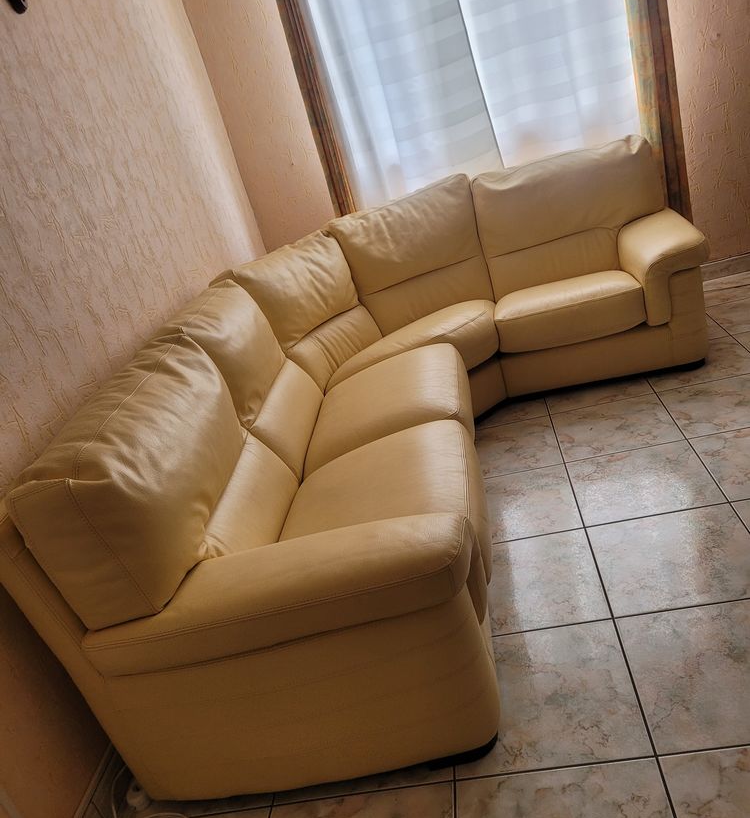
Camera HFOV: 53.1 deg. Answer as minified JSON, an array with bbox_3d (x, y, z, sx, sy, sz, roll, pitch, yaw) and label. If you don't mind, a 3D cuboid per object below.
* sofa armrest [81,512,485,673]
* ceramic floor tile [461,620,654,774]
[{"bbox_3d":[-0.189,0.370,1.585,0.808,0.185,0.232,-13,22,11],"label":"sofa armrest"},{"bbox_3d":[0.384,0.656,1.724,0.405,0.010,0.405,-12,22,11],"label":"ceramic floor tile"}]

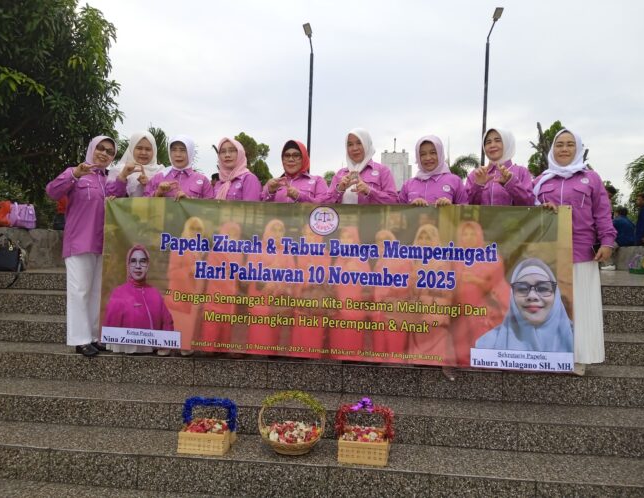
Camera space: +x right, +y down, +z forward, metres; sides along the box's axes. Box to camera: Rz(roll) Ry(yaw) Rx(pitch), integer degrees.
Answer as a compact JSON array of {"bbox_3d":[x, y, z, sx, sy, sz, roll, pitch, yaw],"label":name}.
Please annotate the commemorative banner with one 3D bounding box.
[{"bbox_3d":[0.012,0.192,3.410,3.000,1.000,0.060,2,-3,8],"label":"commemorative banner"}]

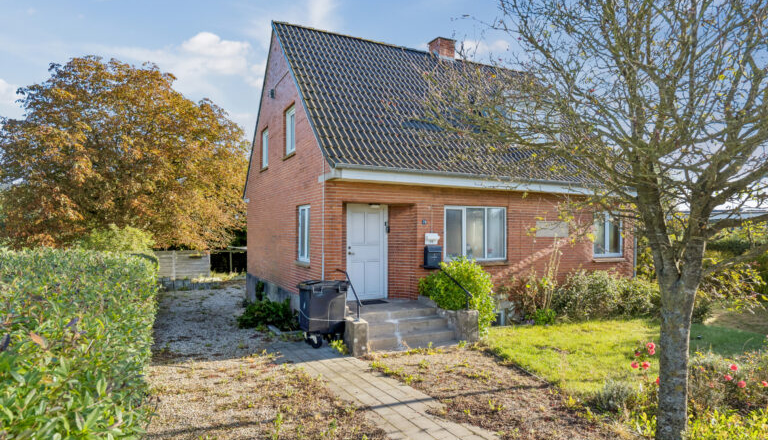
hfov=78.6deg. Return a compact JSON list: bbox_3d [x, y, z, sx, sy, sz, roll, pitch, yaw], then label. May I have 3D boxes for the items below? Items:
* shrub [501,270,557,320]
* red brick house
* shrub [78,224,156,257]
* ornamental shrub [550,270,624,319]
[{"bbox_3d":[3.343,1.772,10.973,1.450,1.190,1.080,1,-2,-26],"label":"shrub"},{"bbox_3d":[1.194,-1.638,15.239,9.600,8.350,9.300,1,-2,-26],"label":"red brick house"},{"bbox_3d":[-10.795,1.563,18.969,3.000,2.600,2.800,1,-2,-26],"label":"shrub"},{"bbox_3d":[5.072,1.825,11.649,2.250,1.170,1.330,1,-2,-26],"label":"ornamental shrub"}]

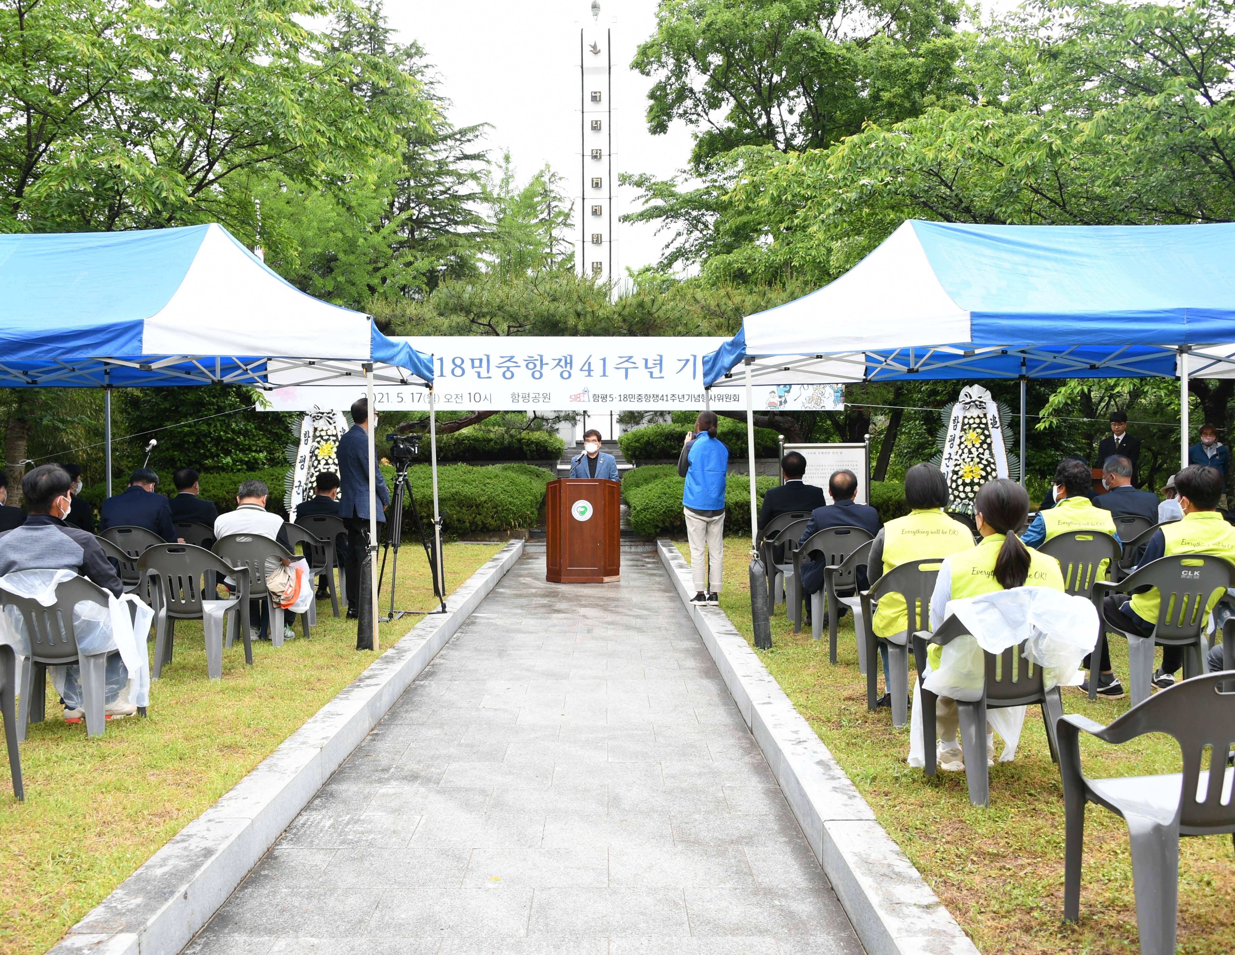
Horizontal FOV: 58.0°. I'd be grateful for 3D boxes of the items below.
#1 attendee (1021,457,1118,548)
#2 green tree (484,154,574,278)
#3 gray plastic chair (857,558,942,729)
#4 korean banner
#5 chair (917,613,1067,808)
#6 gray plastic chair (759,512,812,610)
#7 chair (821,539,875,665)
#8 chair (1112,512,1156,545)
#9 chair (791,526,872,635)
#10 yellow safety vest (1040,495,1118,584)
[{"bbox_3d":[2.765,0.503,7.078,0.600,1.240,0.800,-1,2,-8],"label":"attendee"},{"bbox_3d":[-2.715,-4.997,34.895,3.600,9.700,3.600,0,1,0],"label":"green tree"},{"bbox_3d":[1.549,0.781,5.521,0.580,0.790,0.560,0,1,-4],"label":"gray plastic chair"},{"bbox_3d":[-0.803,-1.231,13.330,7.050,0.900,0.030,0,1,0],"label":"korean banner"},{"bbox_3d":[1.499,0.817,4.315,0.580,0.790,0.540,-1,2,-3],"label":"chair"},{"bbox_3d":[1.574,0.688,9.841,0.580,0.790,0.560,0,1,-5],"label":"gray plastic chair"},{"bbox_3d":[1.619,0.754,6.771,0.580,0.790,0.560,0,1,-6],"label":"chair"},{"bbox_3d":[3.808,0.678,8.503,0.580,0.790,0.540,-1,2,-3],"label":"chair"},{"bbox_3d":[1.526,0.723,7.684,0.580,0.790,0.540,0,2,3],"label":"chair"},{"bbox_3d":[2.804,0.390,6.814,0.470,0.560,0.320,-1,2,-8],"label":"yellow safety vest"}]

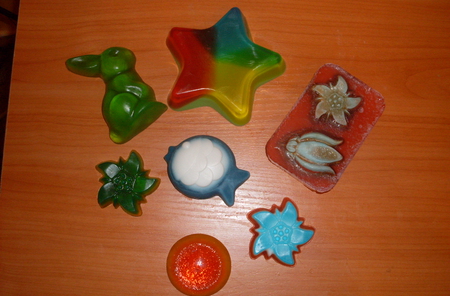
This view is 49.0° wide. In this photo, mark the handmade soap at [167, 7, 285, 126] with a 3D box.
[{"bbox_3d":[-0.001,-0.069,0.406,0.102,0.028,0.095,11,82,1],"label":"handmade soap"}]

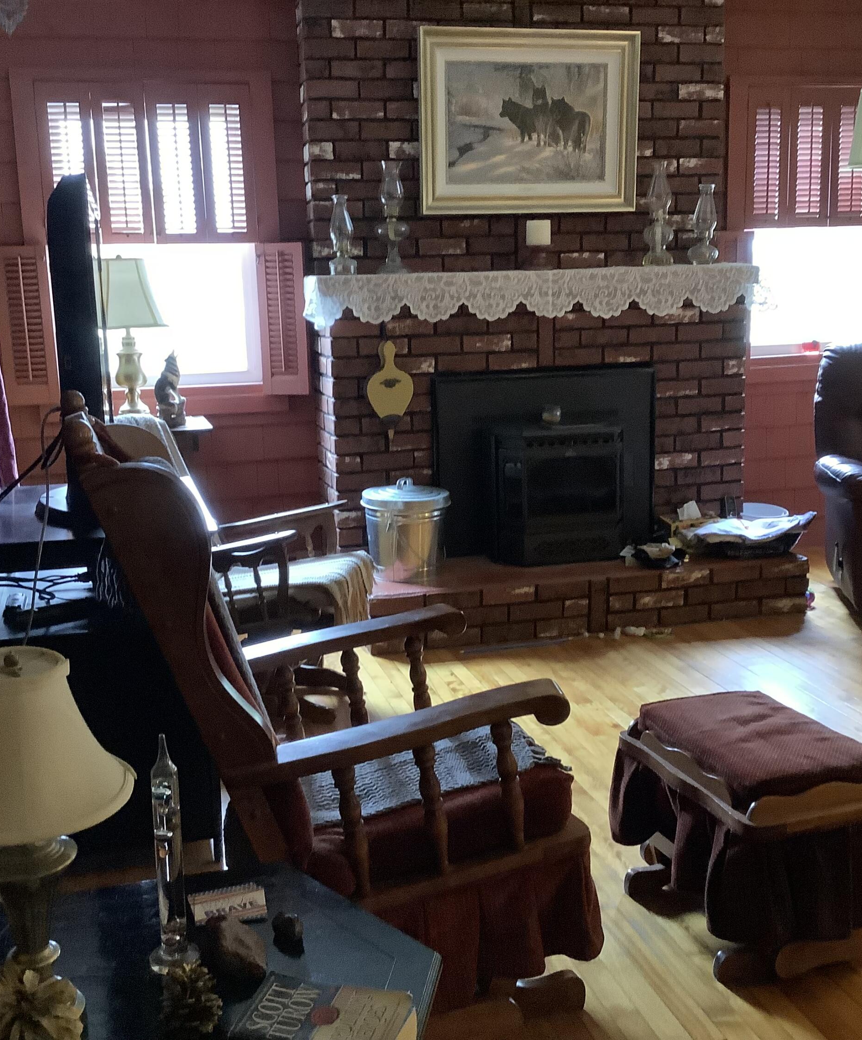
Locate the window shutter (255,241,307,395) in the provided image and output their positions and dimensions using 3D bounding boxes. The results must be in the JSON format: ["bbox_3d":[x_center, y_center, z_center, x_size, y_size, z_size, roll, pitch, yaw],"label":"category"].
[{"bbox_3d":[-0.631,-0.855,5.301,0.205,0.640,0.035,-3,10,-6],"label":"window shutter"}]

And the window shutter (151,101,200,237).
[{"bbox_3d":[-0.979,-1.356,4.783,0.175,0.537,0.030,-5,12,-15],"label":"window shutter"}]

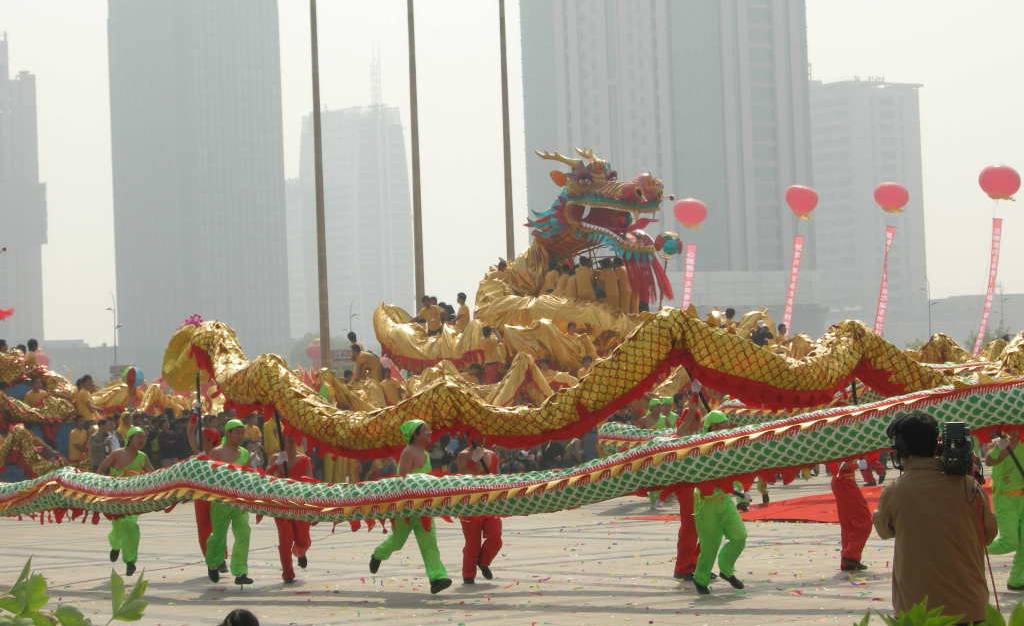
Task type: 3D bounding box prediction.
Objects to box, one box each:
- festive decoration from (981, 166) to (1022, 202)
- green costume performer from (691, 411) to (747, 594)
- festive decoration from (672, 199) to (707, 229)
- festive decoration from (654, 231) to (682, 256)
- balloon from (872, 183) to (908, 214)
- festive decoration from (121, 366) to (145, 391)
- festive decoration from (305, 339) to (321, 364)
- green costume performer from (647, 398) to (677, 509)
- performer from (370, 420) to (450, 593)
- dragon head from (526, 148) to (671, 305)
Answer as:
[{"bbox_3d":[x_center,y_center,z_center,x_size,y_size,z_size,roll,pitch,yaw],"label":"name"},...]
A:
[{"bbox_3d":[25.146,-6.699,157.000,2.120,1.800,2.120,-2,-2,0],"label":"festive decoration"},{"bbox_3d":[1.879,1.741,28.000,0.550,1.680,0.500,-3,-2,41],"label":"green costume performer"},{"bbox_3d":[11.392,-6.368,195.000,2.100,1.950,2.100,-2,-2,0],"label":"festive decoration"},{"bbox_3d":[3.287,-1.449,64.000,0.570,0.520,0.570,-2,-2,0],"label":"festive decoration"},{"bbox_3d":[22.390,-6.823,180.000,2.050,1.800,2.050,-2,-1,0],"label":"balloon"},{"bbox_3d":[-7.598,1.291,61.000,0.480,0.480,0.480,-2,-2,0],"label":"festive decoration"},{"bbox_3d":[-17.003,3.348,265.000,2.050,1.950,2.050,-2,-2,0],"label":"festive decoration"},{"bbox_3d":[2.193,2.090,45.000,0.500,1.660,0.500,-3,-2,37],"label":"green costume performer"},{"bbox_3d":[-0.966,1.842,29.000,0.720,1.670,0.500,-2,-1,17],"label":"performer"},{"bbox_3d":[1.831,-1.789,64.500,2.600,3.200,1.700,-3,-2,28],"label":"dragon head"}]

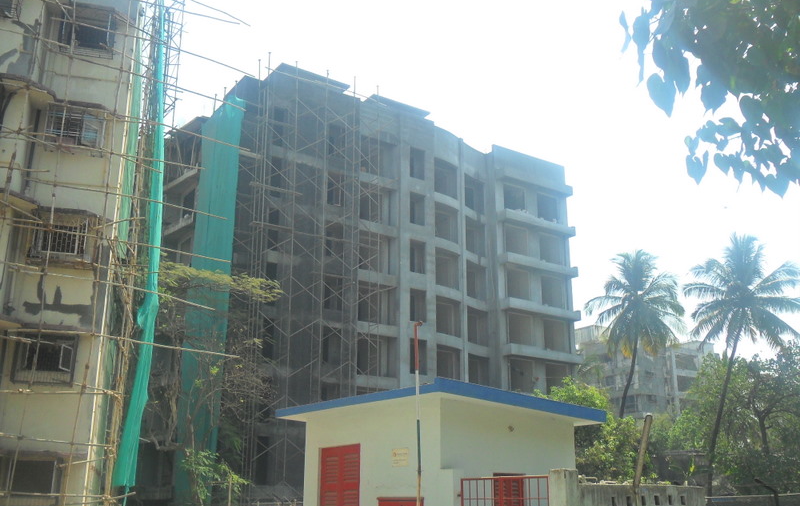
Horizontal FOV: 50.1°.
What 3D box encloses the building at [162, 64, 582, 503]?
[{"bbox_3d":[-2.037,5.128,55.507,25.300,26.100,13.500,12,-20,-34],"label":"building"}]

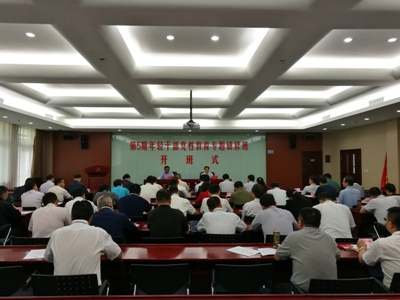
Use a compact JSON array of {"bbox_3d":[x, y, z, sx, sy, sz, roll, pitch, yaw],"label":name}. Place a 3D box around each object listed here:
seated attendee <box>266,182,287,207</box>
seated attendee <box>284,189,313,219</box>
[{"bbox_3d":[1.526,1.260,6.224,0.480,1.240,0.720,0,-2,-7],"label":"seated attendee"},{"bbox_3d":[1.635,1.230,5.128,0.500,1.220,0.750,1,-2,-20],"label":"seated attendee"}]

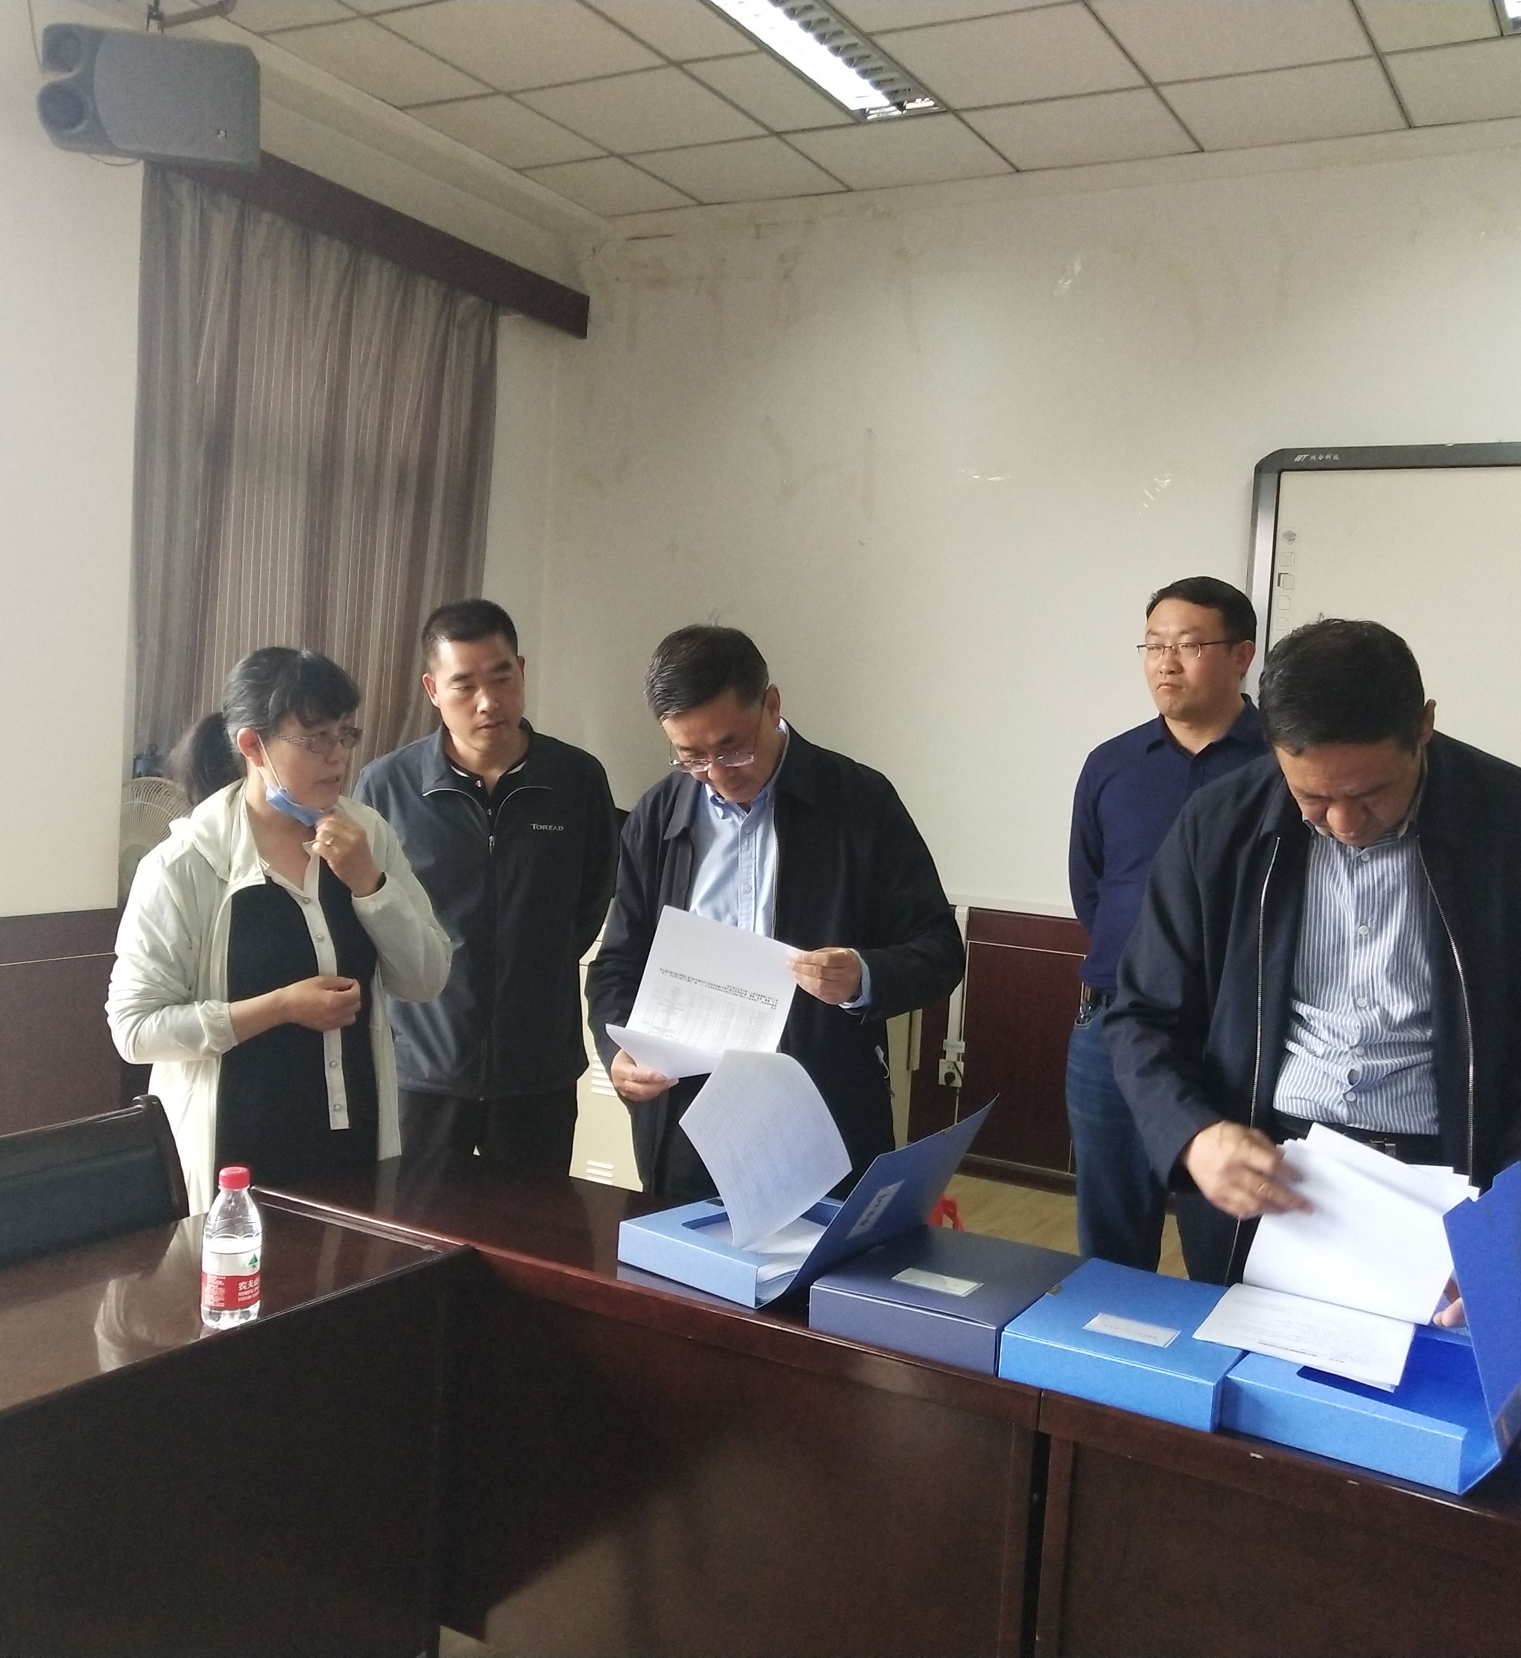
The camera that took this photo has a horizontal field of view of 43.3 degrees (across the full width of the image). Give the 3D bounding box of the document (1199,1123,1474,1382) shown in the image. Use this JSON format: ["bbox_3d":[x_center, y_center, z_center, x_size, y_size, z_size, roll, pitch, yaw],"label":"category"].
[{"bbox_3d":[0.620,0.460,2.070,0.240,0.190,0.280,5,4,34],"label":"document"}]

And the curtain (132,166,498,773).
[{"bbox_3d":[-1.321,-0.831,5.761,0.130,1.860,1.710,5,4,26],"label":"curtain"}]

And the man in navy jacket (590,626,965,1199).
[{"bbox_3d":[0.004,0.484,2.837,0.560,1.580,0.460,5,3,22],"label":"man in navy jacket"}]

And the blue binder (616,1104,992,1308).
[{"bbox_3d":[0.080,0.443,2.419,0.400,0.235,0.310,6,4,39],"label":"blue binder"}]

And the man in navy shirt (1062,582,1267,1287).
[{"bbox_3d":[0.727,0.427,3.330,0.470,1.720,0.300,4,3,16],"label":"man in navy shirt"}]

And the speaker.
[{"bbox_3d":[-1.372,-1.642,4.300,0.460,0.260,0.240,3,11,-9],"label":"speaker"}]

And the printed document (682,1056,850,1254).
[{"bbox_3d":[0.005,0.398,2.380,0.210,0.250,0.130,4,3,14],"label":"printed document"}]

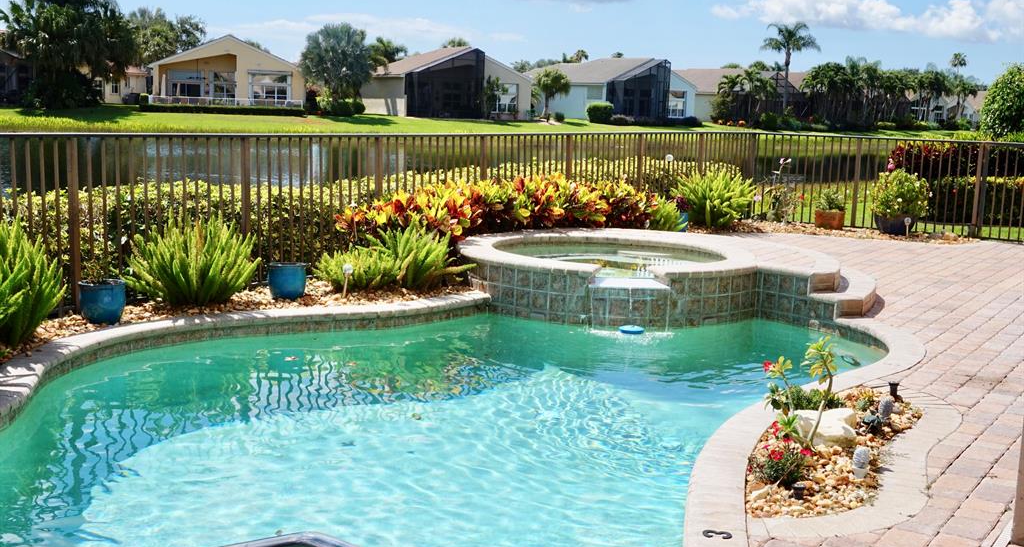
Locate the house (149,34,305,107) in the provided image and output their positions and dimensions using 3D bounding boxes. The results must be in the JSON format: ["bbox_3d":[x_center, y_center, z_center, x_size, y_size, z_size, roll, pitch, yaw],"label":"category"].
[{"bbox_3d":[-21.476,-15.337,87.003,10.800,5.100,13.000,0,9,-12],"label":"house"}]

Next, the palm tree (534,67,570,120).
[{"bbox_3d":[3.095,-13.717,86.869,2.610,3.970,2.610,2,9,2],"label":"palm tree"}]

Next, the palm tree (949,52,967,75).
[{"bbox_3d":[64.662,-27.577,165.000,2.467,9.168,2.467,5,10,21],"label":"palm tree"}]

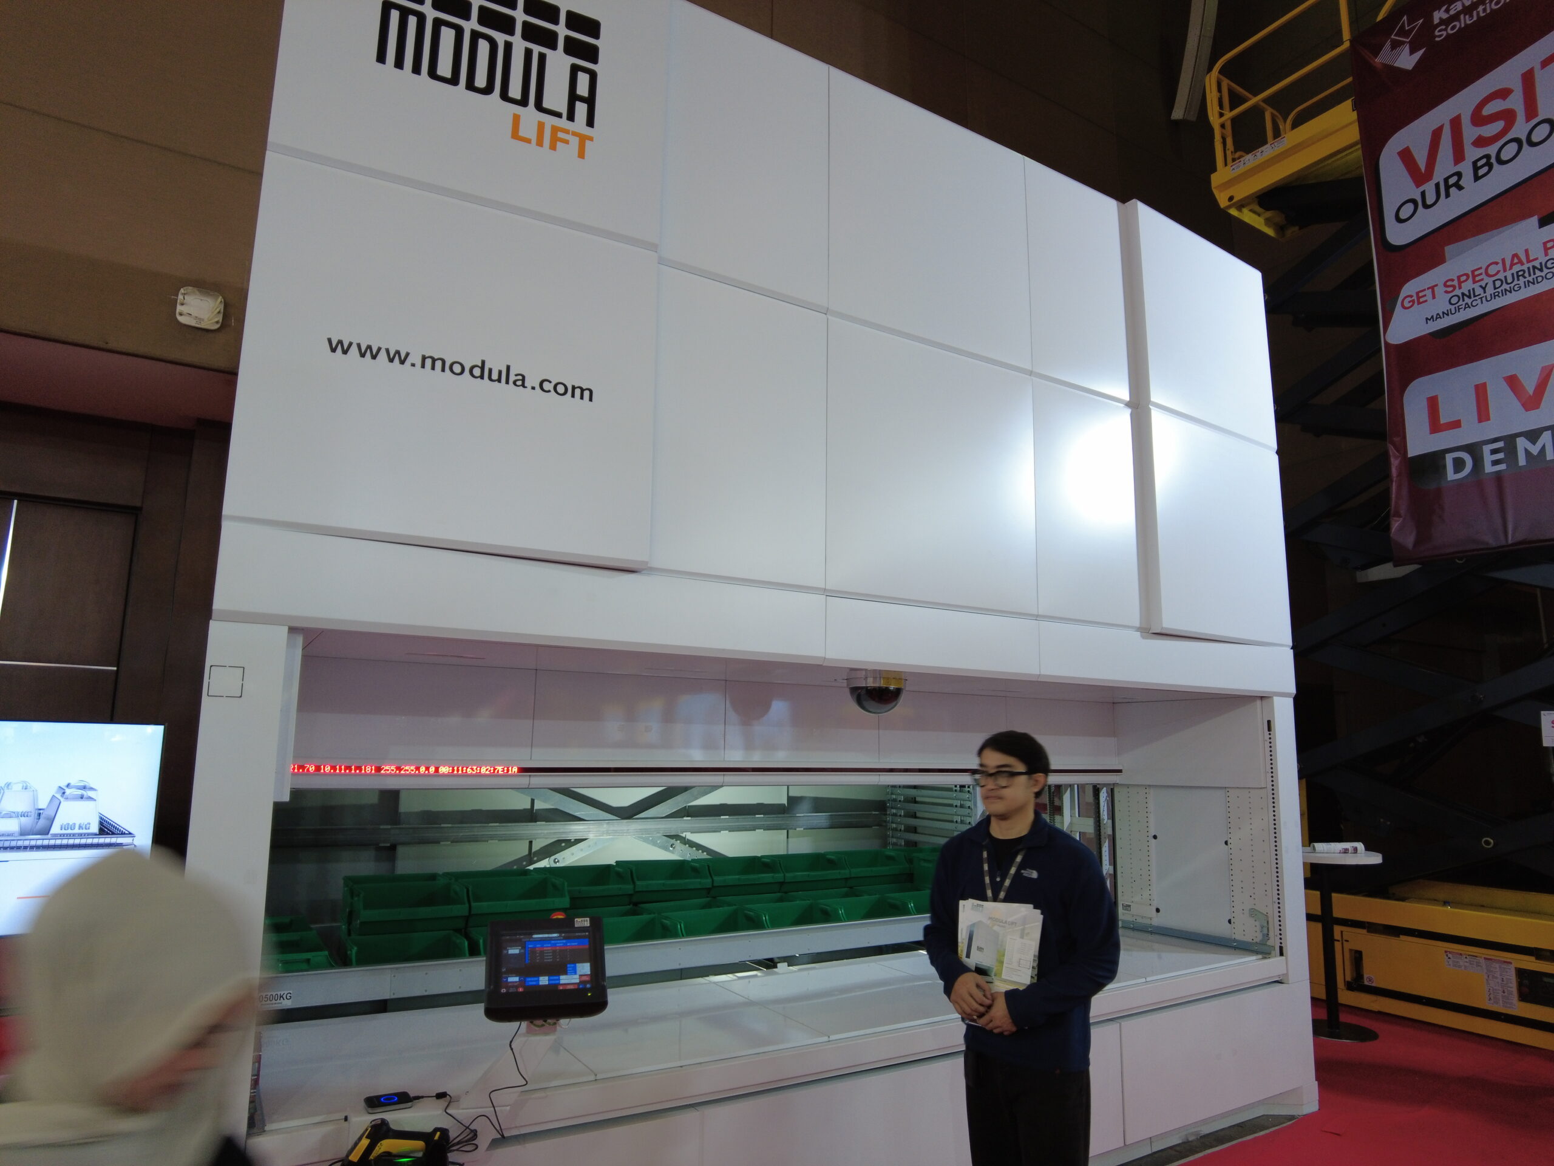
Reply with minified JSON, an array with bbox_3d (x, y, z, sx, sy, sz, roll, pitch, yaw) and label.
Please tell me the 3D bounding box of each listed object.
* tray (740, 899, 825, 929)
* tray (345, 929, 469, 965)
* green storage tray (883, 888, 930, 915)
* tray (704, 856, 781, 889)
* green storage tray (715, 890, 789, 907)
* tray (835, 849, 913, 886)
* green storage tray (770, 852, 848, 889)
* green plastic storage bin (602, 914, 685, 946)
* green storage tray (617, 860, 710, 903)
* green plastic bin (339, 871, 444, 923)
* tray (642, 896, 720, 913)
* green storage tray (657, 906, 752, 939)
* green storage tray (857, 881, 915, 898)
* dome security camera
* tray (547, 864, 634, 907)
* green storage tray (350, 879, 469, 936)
[{"bbox_3d":[0.068,1.631,4.262,0.400,0.168,0.238,7,-12,-30],"label":"tray"},{"bbox_3d":[-1.415,1.453,3.415,0.400,0.168,0.238,7,-12,-30],"label":"tray"},{"bbox_3d":[0.741,1.652,4.513,0.400,0.150,0.240,7,-11,-30],"label":"green storage tray"},{"bbox_3d":[-0.196,1.490,4.554,0.400,0.150,0.240,7,-11,-30],"label":"tray"},{"bbox_3d":[-0.069,1.600,4.313,0.400,0.150,0.240,7,-11,-30],"label":"green storage tray"},{"bbox_3d":[0.522,1.622,5.113,0.400,0.168,0.238,7,-12,-30],"label":"tray"},{"bbox_3d":[0.155,1.578,4.903,0.400,0.168,0.238,7,-12,-30],"label":"green storage tray"},{"bbox_3d":[-0.639,1.489,3.725,0.400,0.150,0.240,7,-11,-30],"label":"green plastic storage bin"},{"bbox_3d":[-0.544,1.449,4.355,0.400,0.150,0.240,7,-11,-30],"label":"green storage tray"},{"bbox_3d":[-1.650,1.362,3.873,0.400,0.168,0.238,7,-12,-30],"label":"green plastic bin"},{"bbox_3d":[-0.423,1.622,4.264,0.400,0.168,0.238,7,-12,-30],"label":"tray"},{"bbox_3d":[-0.291,1.587,4.057,0.400,0.168,0.238,7,-12,-30],"label":"green storage tray"},{"bbox_3d":[0.627,1.683,4.710,0.400,0.150,0.240,7,-11,-30],"label":"green storage tray"},{"bbox_3d":[0.422,0.486,3.823,0.250,0.155,0.250,1,-10,0],"label":"dome security camera"},{"bbox_3d":[-0.892,1.408,4.156,0.400,0.150,0.240,7,-11,-30],"label":"tray"},{"bbox_3d":[-1.459,1.284,3.572,0.400,0.150,0.240,7,-11,-30],"label":"green storage tray"}]

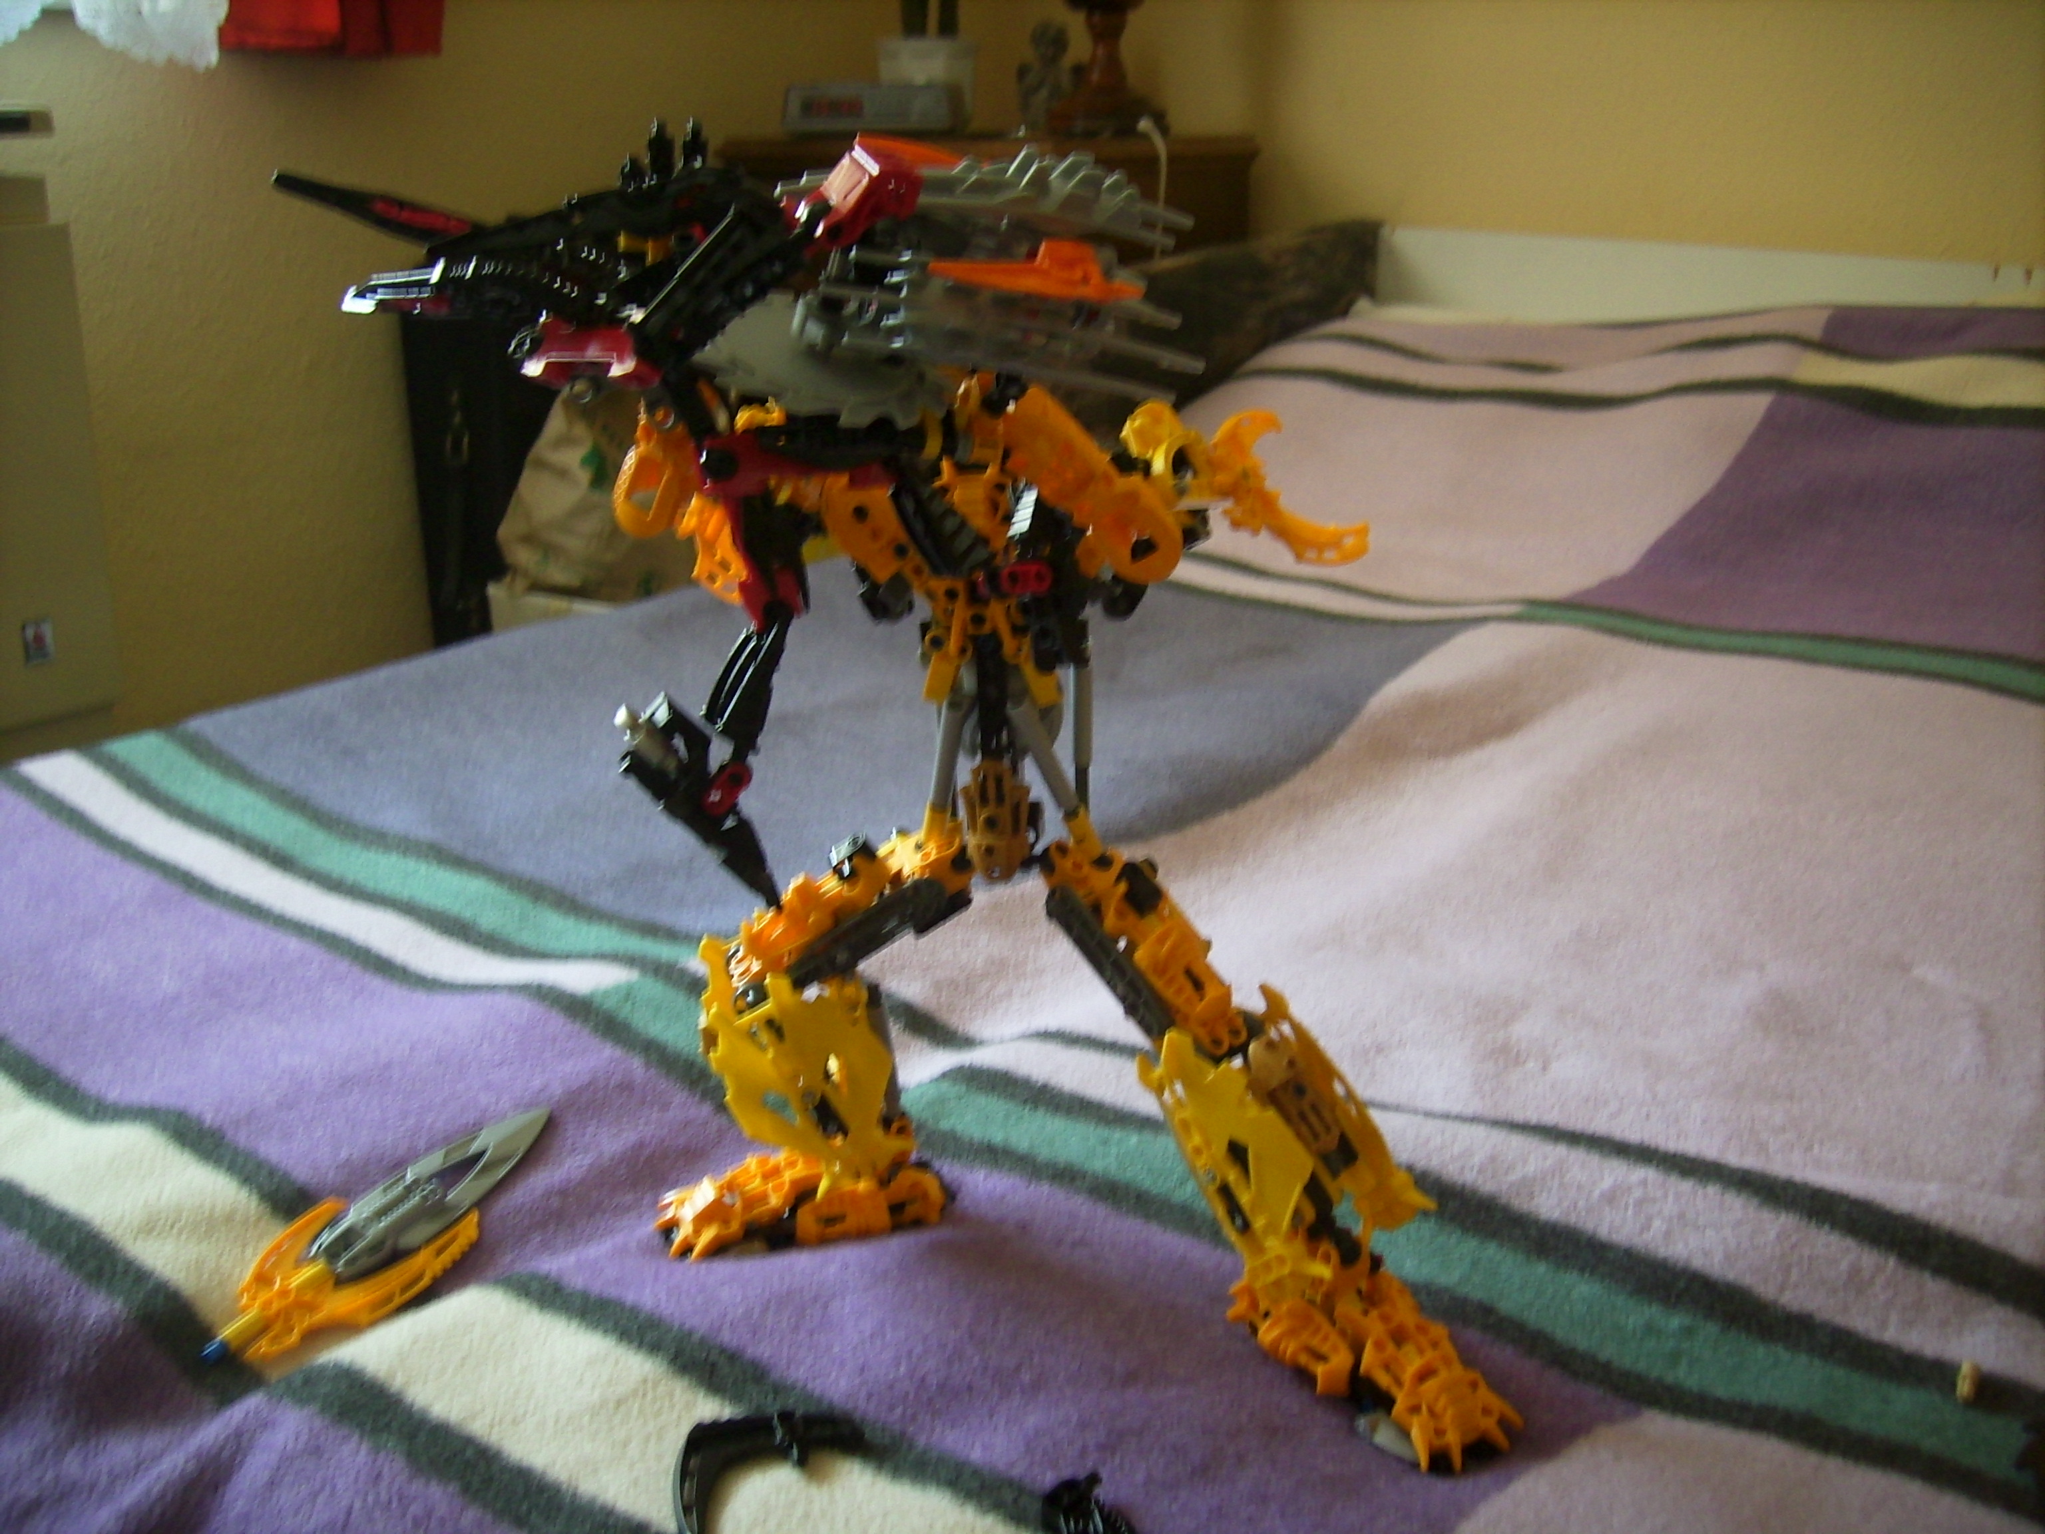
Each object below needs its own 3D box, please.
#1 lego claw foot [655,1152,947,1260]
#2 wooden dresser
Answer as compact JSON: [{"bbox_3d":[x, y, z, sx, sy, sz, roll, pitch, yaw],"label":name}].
[{"bbox_3d":[-0.083,0.161,0.725,0.103,0.028,0.042,-5,20,-16],"label":"lego claw foot"},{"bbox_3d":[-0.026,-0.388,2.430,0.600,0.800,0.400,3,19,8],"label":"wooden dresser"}]

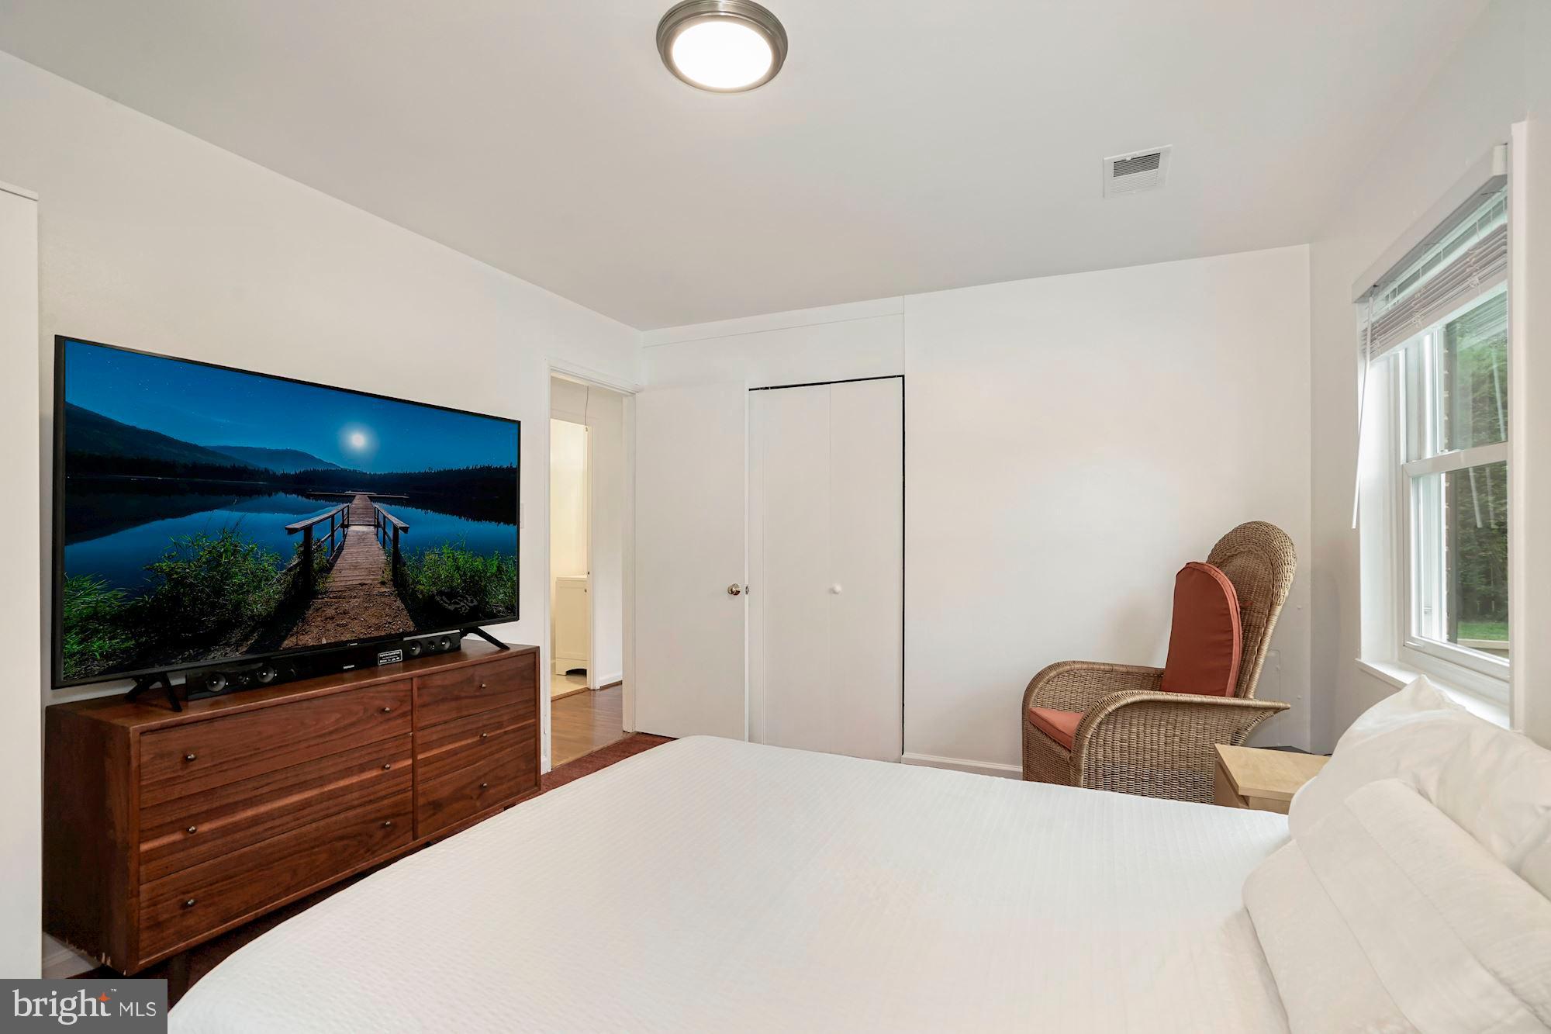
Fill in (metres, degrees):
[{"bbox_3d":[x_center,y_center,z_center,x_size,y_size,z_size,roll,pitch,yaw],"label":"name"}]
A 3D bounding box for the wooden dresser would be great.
[{"bbox_3d":[-1.447,0.869,2.313,0.430,0.710,1.300,0,-1,26],"label":"wooden dresser"}]

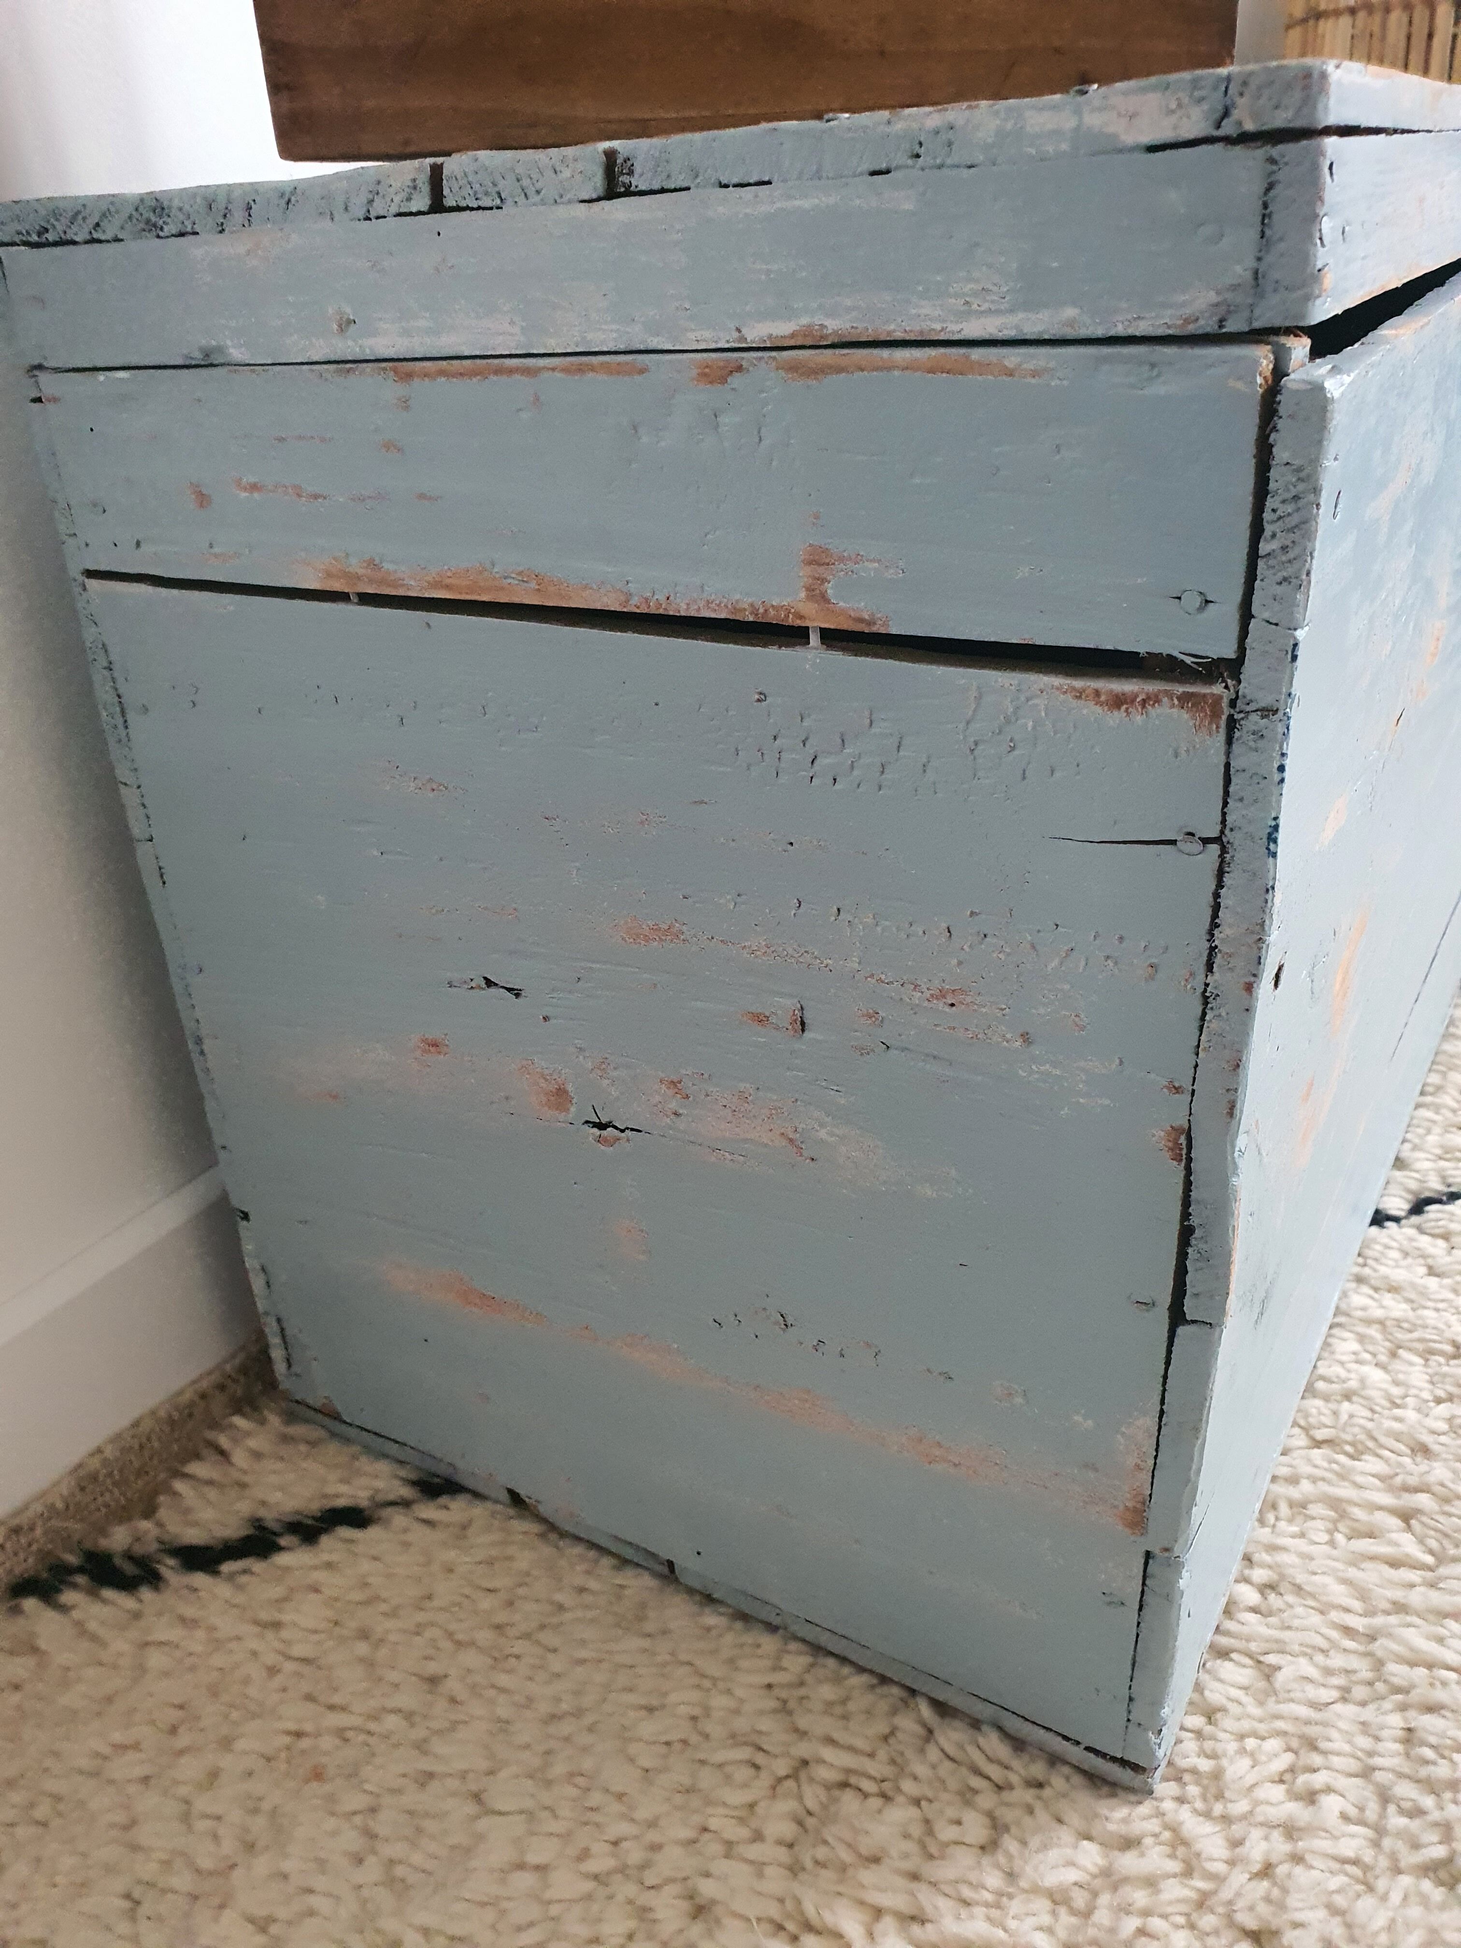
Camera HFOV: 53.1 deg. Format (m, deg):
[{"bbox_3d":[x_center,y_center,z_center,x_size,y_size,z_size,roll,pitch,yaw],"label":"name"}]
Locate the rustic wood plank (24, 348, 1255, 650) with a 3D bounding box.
[{"bbox_3d":[-0.058,-0.147,0.439,0.419,0.070,0.015,12,30,28],"label":"rustic wood plank"}]

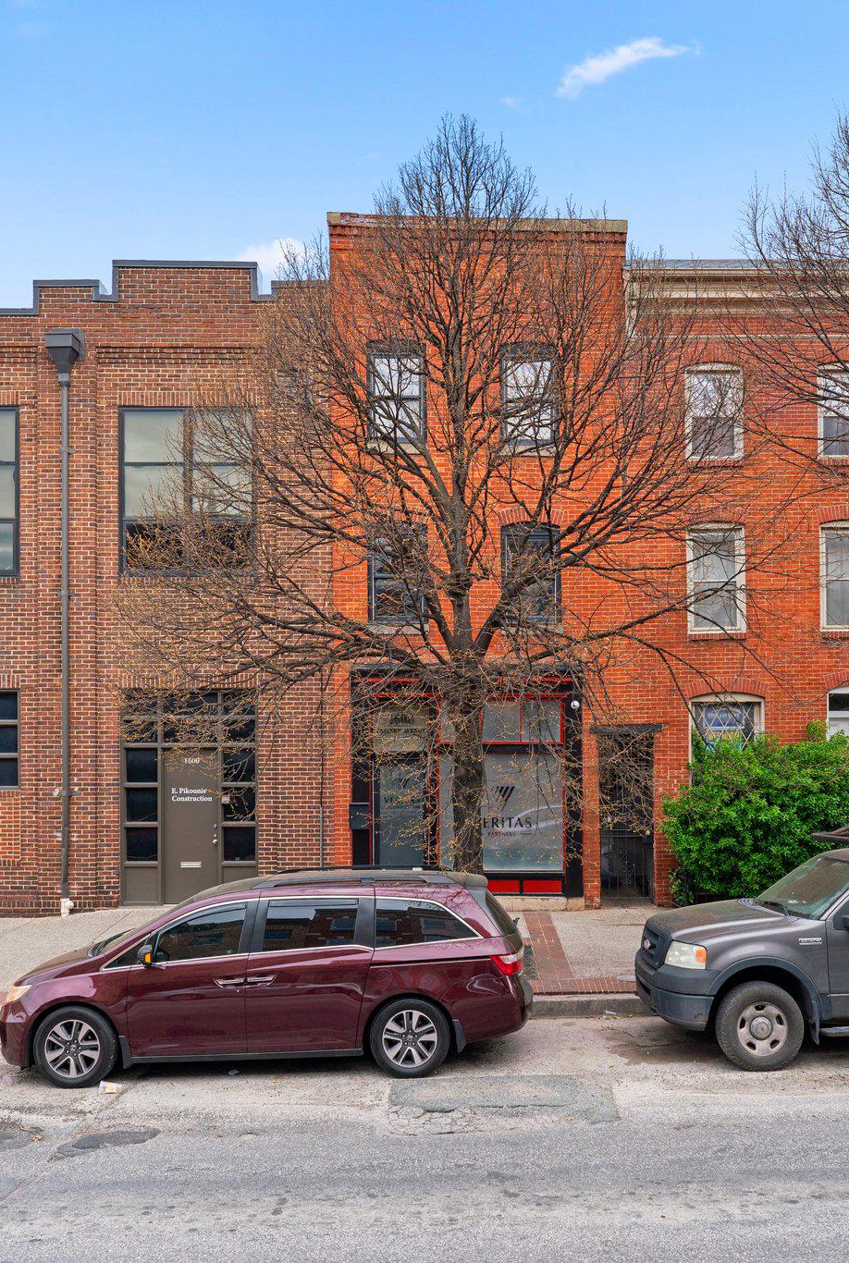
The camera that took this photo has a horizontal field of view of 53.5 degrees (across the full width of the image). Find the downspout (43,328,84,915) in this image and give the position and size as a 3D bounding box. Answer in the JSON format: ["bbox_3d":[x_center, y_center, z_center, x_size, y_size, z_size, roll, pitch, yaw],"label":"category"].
[{"bbox_3d":[-5.350,-0.150,12.500,0.520,8.660,0.280,0,0,0],"label":"downspout"}]

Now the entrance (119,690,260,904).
[{"bbox_3d":[-3.540,2.490,12.650,2.110,3.220,0.200,0,0,0],"label":"entrance"}]

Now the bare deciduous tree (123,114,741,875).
[{"bbox_3d":[0.200,-1.150,9.800,7.100,10.200,6.000,0,0,0],"label":"bare deciduous tree"}]

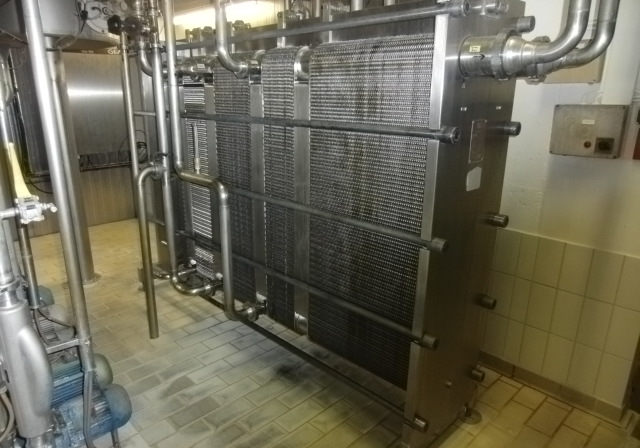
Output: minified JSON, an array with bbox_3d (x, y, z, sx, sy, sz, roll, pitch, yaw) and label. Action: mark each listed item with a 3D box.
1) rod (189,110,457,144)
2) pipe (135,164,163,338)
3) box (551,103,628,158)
[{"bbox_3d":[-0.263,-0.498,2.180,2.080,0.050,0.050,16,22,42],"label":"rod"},{"bbox_3d":[-0.916,0.175,2.425,0.060,0.970,0.120,16,22,42],"label":"pipe"},{"bbox_3d":[1.211,-0.420,2.000,0.280,0.220,0.090,16,22,42],"label":"box"}]

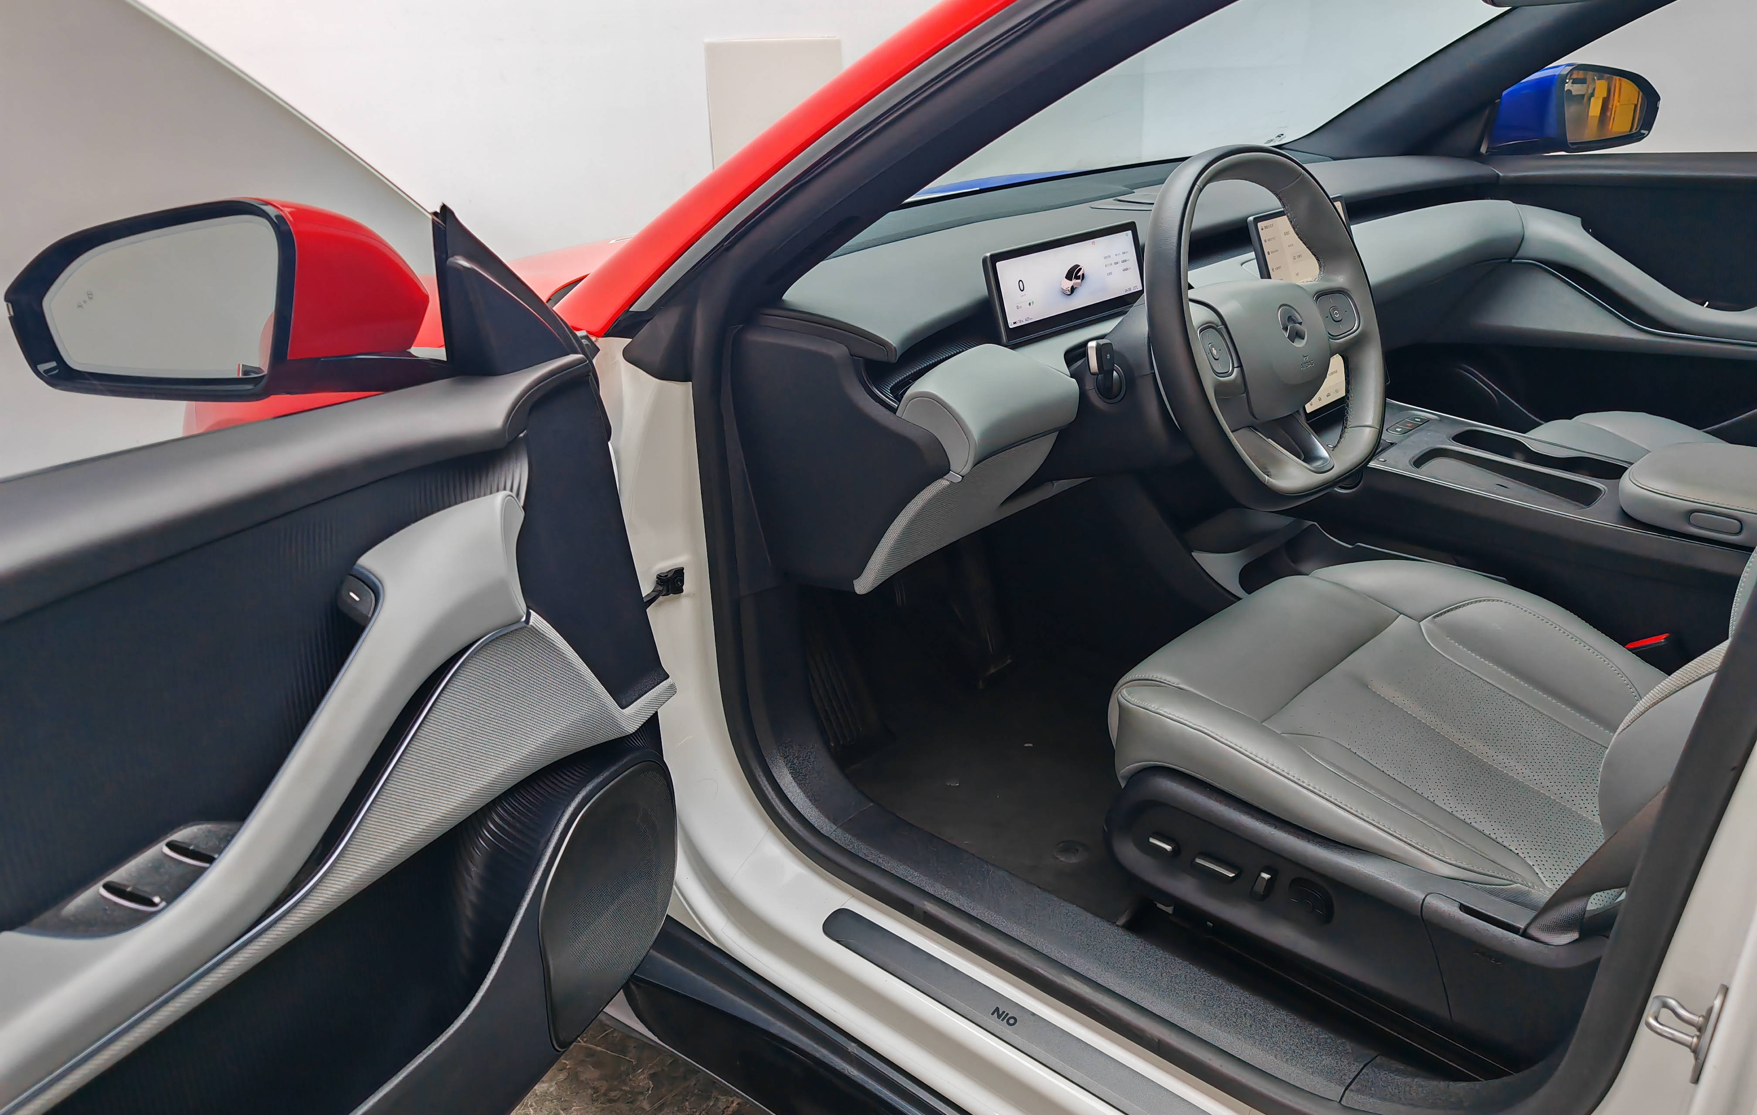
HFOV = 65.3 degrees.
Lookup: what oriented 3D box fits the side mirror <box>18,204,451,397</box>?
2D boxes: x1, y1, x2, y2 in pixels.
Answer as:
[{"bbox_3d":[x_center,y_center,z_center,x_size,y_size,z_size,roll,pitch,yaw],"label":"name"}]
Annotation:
[{"bbox_3d":[-0.514,-0.213,1.081,0.271,0.154,0.161,3,23,11],"label":"side mirror"}]

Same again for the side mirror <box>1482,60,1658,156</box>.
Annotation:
[{"bbox_3d":[1.189,-0.776,2.351,0.271,0.154,0.161,-14,25,-29],"label":"side mirror"}]

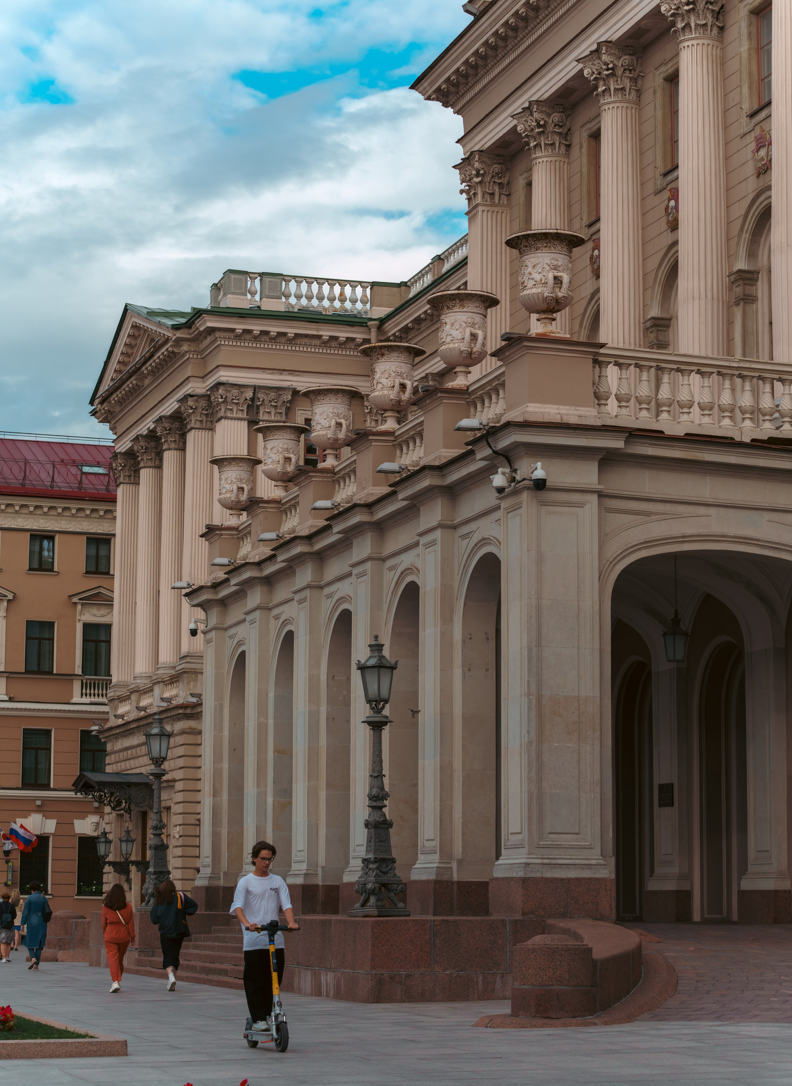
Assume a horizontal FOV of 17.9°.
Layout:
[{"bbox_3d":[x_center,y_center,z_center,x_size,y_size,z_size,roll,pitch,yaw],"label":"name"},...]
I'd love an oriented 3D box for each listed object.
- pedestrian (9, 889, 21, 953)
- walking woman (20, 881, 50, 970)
[{"bbox_3d":[-10.454,10.363,69.000,0.480,1.670,0.420,2,-8,-12],"label":"pedestrian"},{"bbox_3d":[-7.231,7.691,50.425,0.550,1.743,0.450,2,-8,-12],"label":"walking woman"}]

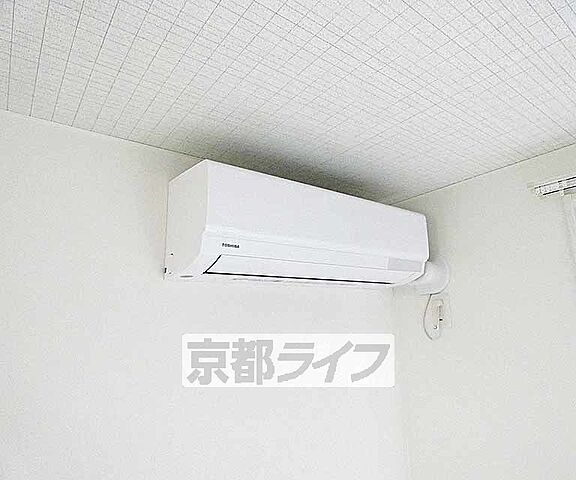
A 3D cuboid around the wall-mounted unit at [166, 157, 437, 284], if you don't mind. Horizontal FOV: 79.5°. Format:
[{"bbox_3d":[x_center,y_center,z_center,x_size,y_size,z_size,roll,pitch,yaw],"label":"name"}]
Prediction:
[{"bbox_3d":[0.096,0.004,1.006,0.820,0.238,0.205,8,-14,-38],"label":"wall-mounted unit"}]

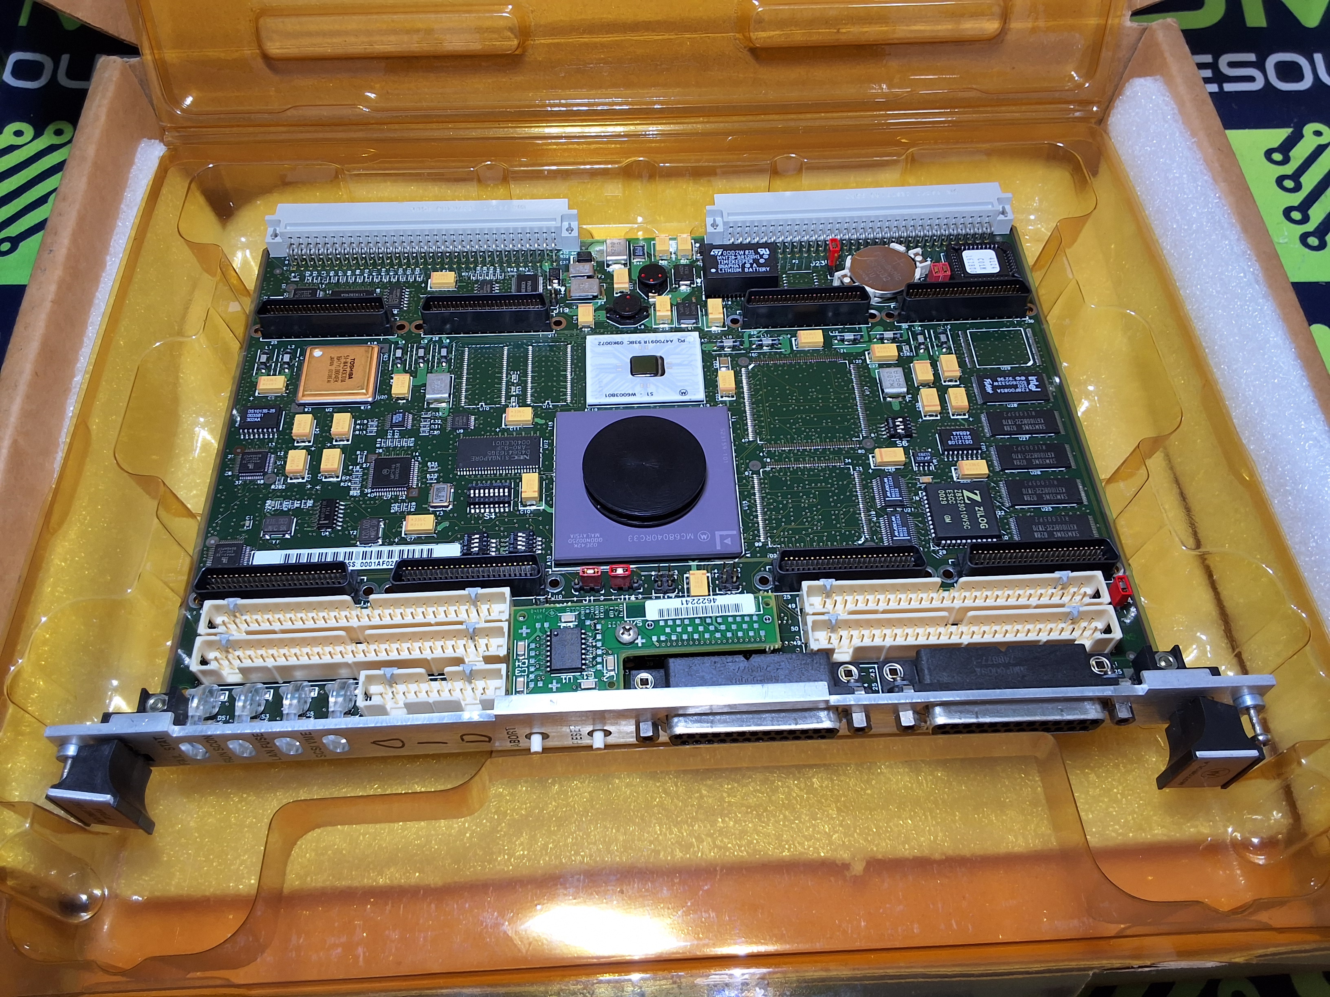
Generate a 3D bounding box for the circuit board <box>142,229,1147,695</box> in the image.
[{"bbox_3d":[-0.003,-0.017,0.286,0.233,0.013,0.160,-2,56,-2],"label":"circuit board"}]

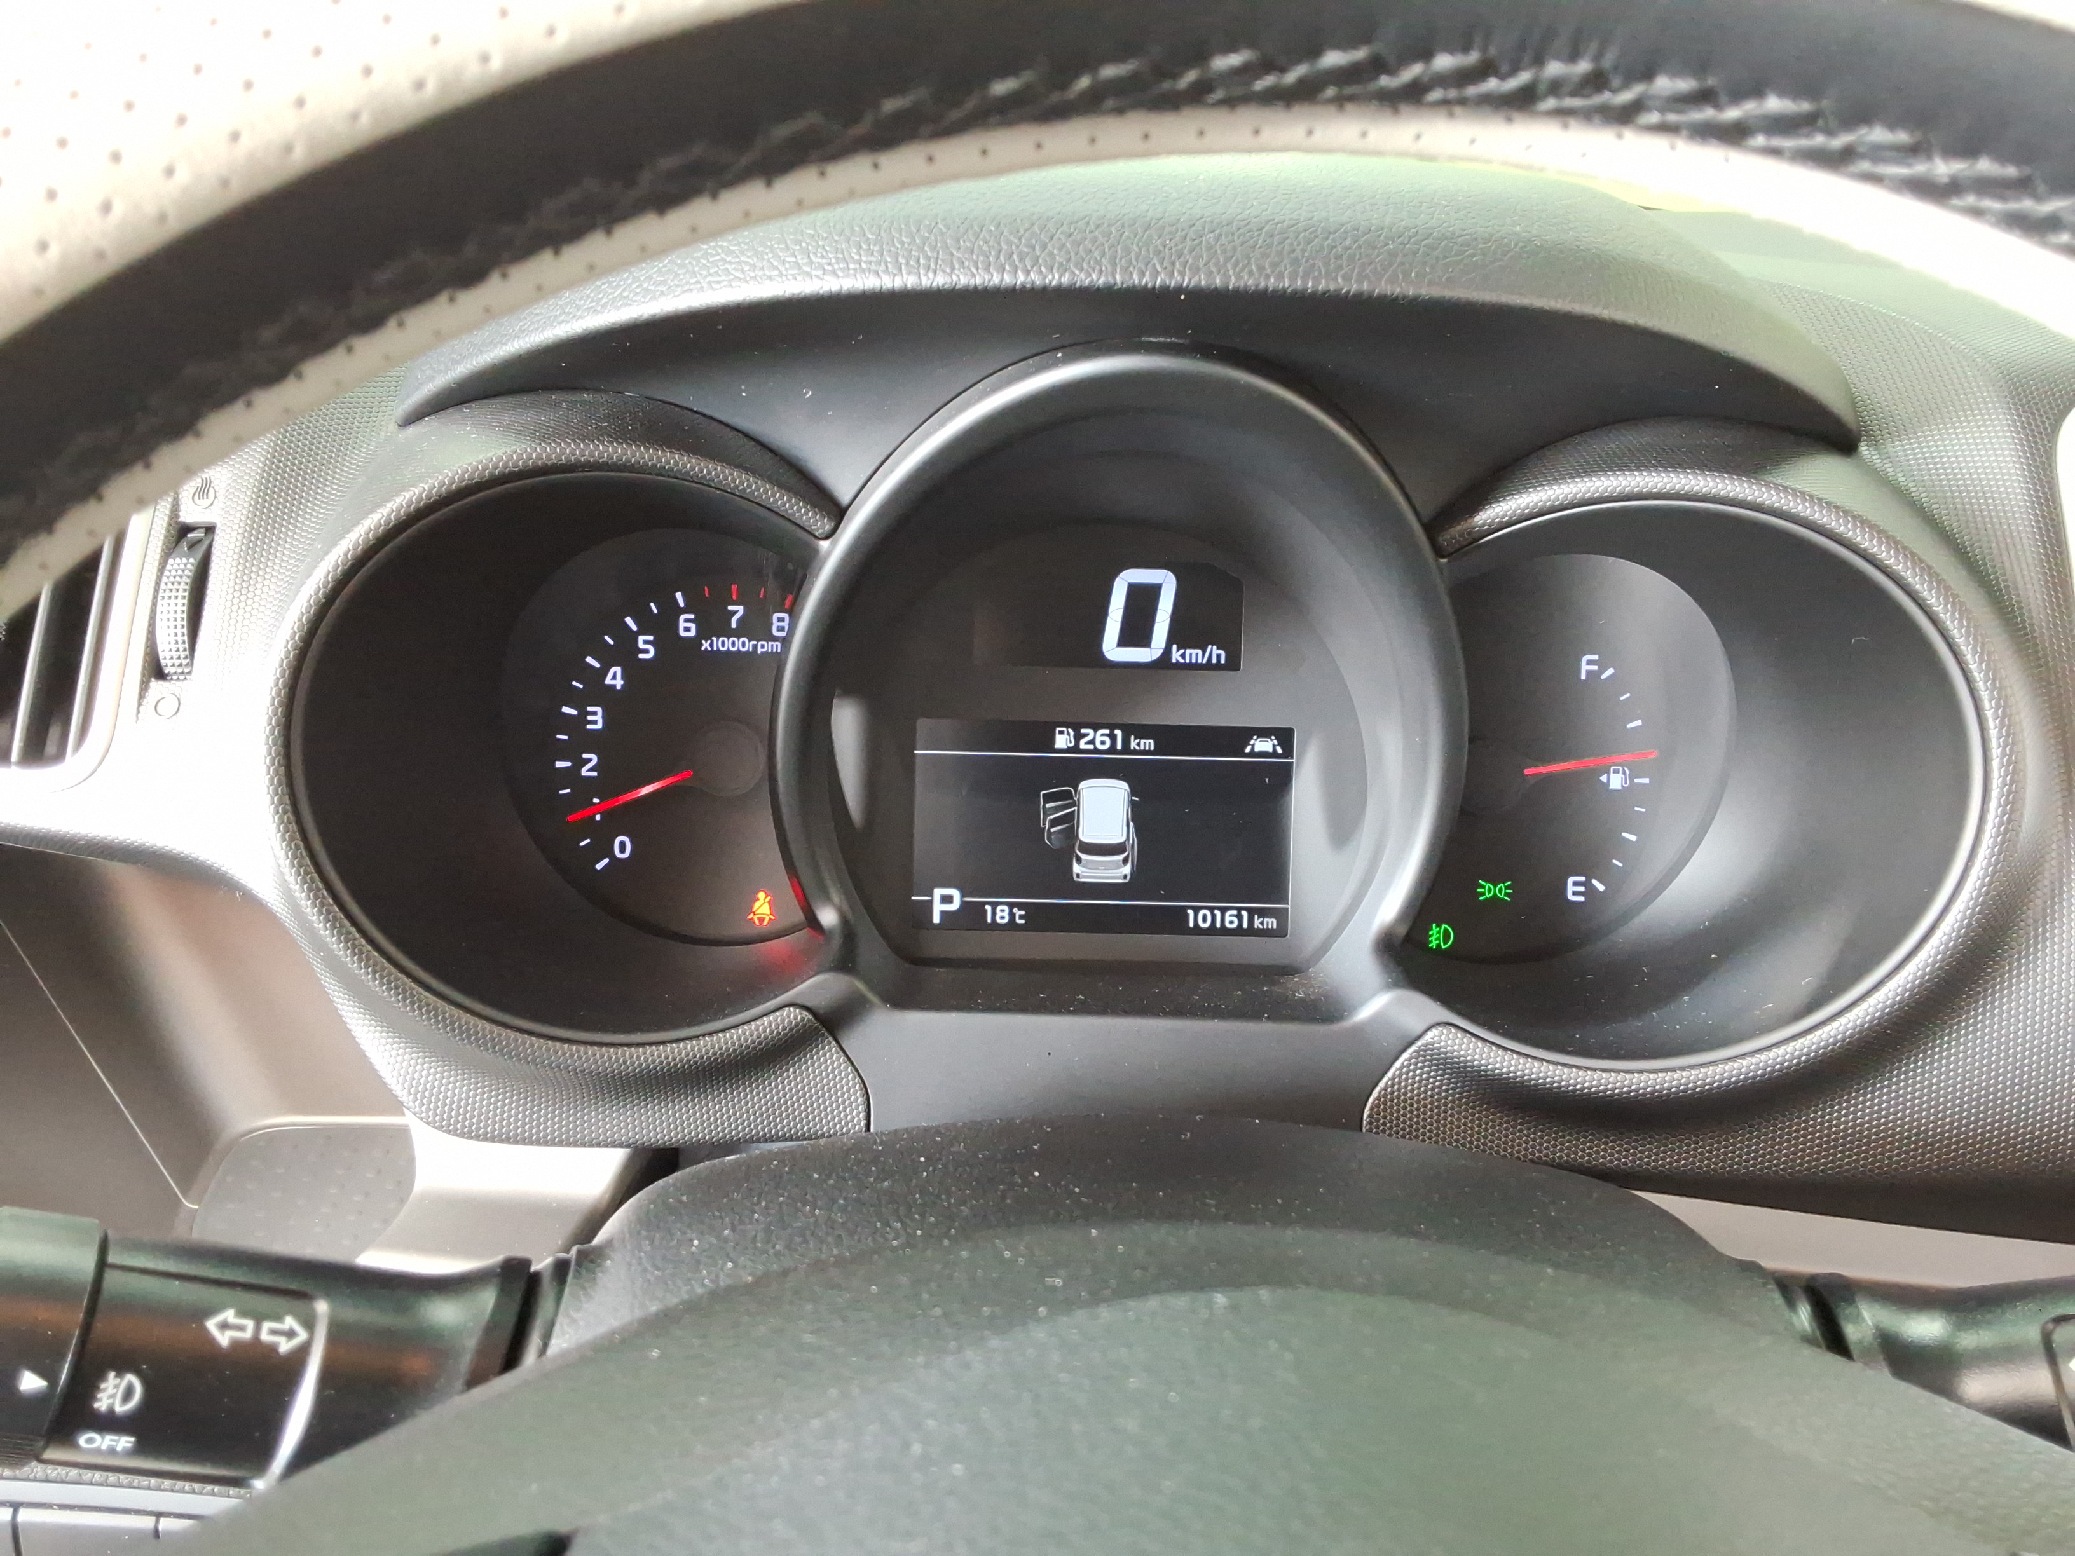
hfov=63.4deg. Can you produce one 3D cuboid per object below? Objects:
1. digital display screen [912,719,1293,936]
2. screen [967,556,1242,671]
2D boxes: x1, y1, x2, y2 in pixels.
[{"bbox_3d":[0.016,0.012,0.405,0.091,0.051,0.010,1,2,0],"label":"digital display screen"},{"bbox_3d":[0.017,-0.039,0.404,0.064,0.027,0.010,1,2,0],"label":"screen"}]

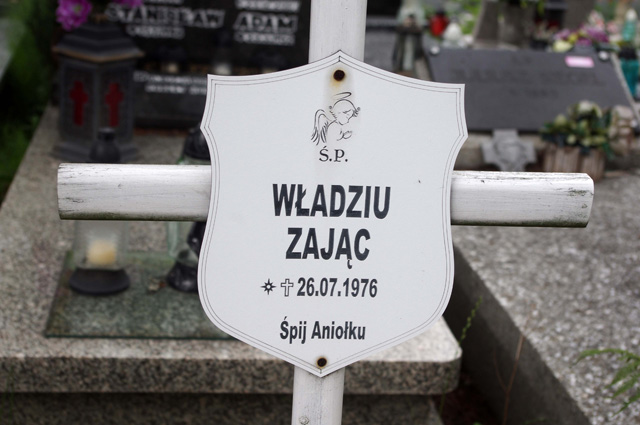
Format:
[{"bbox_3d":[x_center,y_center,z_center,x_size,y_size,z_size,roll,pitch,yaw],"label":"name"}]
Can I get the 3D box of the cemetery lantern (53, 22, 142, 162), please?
[{"bbox_3d":[-0.672,-0.377,3.233,0.192,0.413,0.192,17,21,34],"label":"cemetery lantern"}]

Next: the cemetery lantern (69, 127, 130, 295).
[{"bbox_3d":[-0.460,-0.009,2.235,0.126,0.338,0.126,2,18,-9],"label":"cemetery lantern"}]

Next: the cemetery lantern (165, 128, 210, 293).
[{"bbox_3d":[-0.266,-0.009,2.281,0.113,0.341,0.113,2,18,-9],"label":"cemetery lantern"}]

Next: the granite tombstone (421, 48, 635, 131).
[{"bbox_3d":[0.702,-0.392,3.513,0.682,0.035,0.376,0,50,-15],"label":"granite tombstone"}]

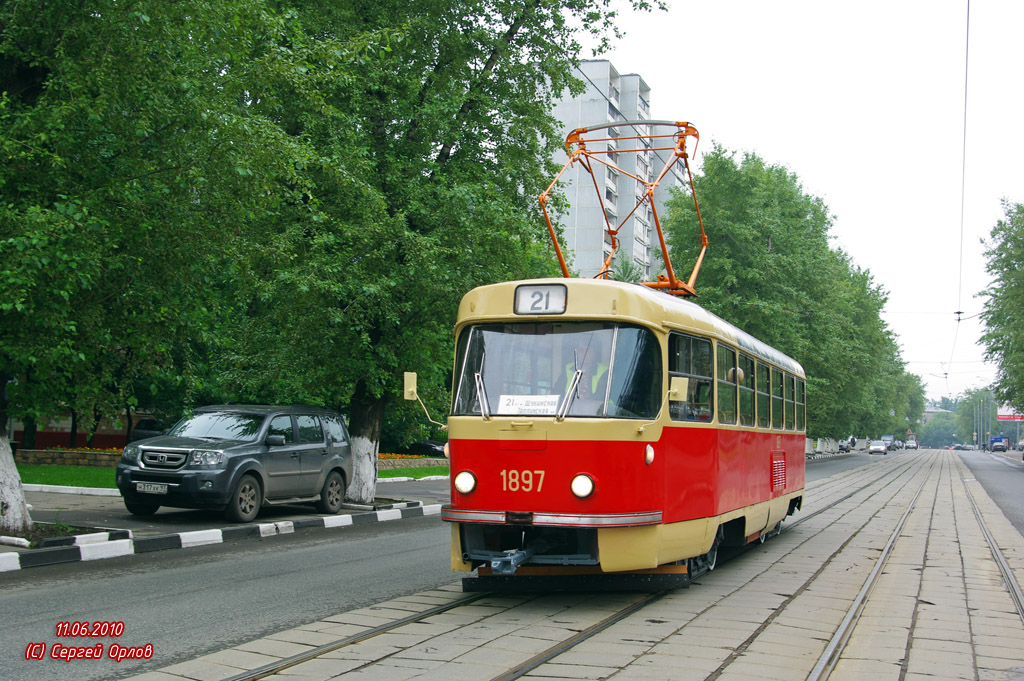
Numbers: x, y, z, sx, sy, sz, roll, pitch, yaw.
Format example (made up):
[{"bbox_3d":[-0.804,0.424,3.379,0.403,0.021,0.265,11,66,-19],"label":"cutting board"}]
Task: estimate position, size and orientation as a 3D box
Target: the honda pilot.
[{"bbox_3d":[-4.357,1.952,19.730,1.980,1.820,4.830,0,-5,20],"label":"honda pilot"}]

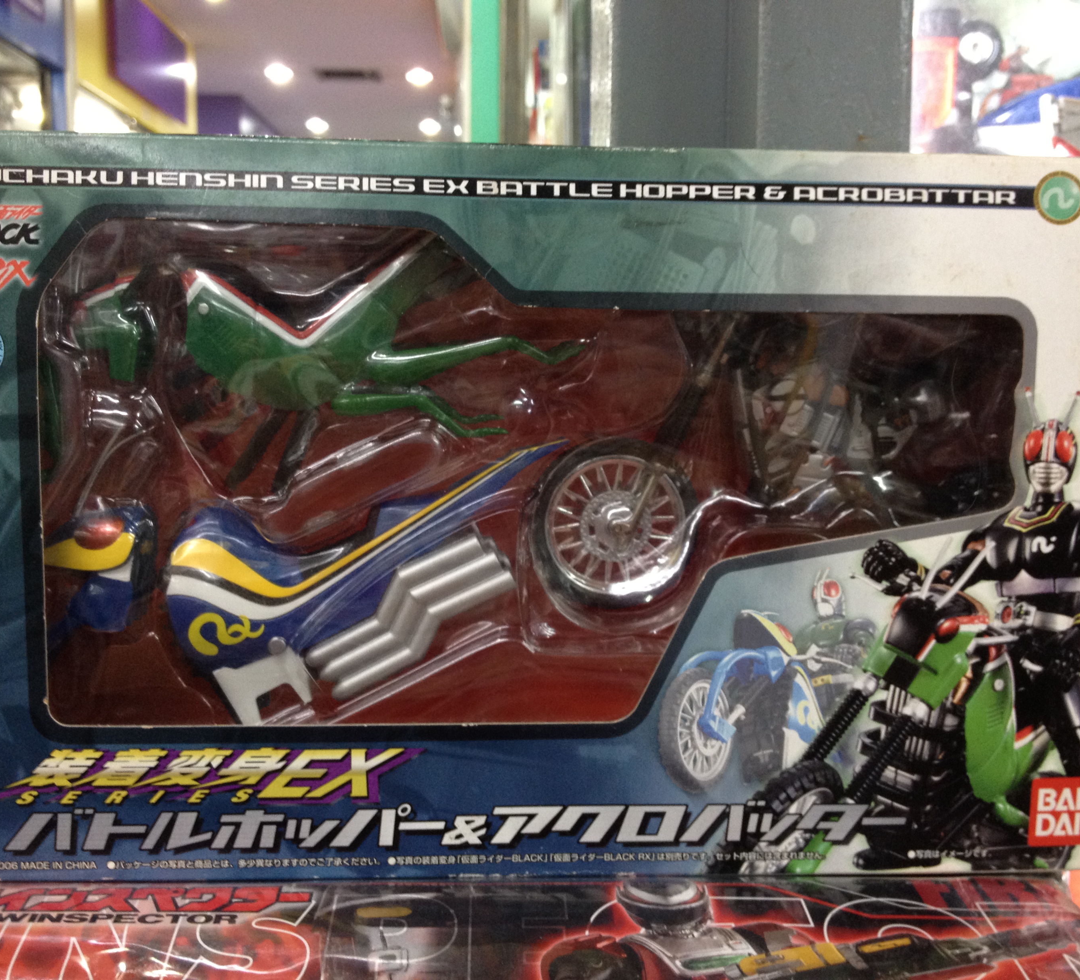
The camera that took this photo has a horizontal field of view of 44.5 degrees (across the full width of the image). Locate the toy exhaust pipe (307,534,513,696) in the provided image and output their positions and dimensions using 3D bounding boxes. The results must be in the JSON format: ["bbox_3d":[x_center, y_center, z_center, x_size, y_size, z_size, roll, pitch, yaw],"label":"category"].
[{"bbox_3d":[-0.040,0.038,0.403,0.069,0.028,0.018,-32,7,1],"label":"toy exhaust pipe"}]

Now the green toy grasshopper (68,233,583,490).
[{"bbox_3d":[-0.063,-0.040,0.400,0.157,0.080,0.042,1,6,-3],"label":"green toy grasshopper"}]

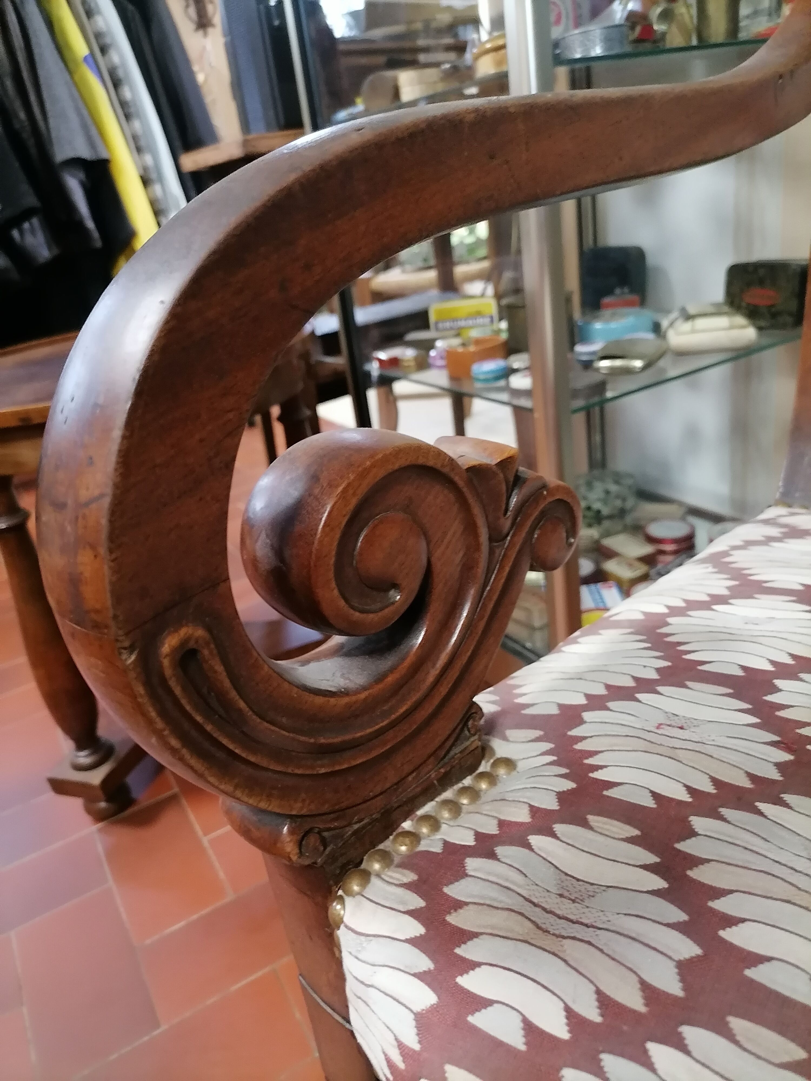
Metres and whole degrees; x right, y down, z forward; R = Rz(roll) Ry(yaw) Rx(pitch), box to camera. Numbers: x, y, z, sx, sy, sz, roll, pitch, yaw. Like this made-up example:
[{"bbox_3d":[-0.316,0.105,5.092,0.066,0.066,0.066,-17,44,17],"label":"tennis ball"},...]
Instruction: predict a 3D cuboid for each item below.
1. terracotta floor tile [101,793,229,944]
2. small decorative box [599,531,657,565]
[{"bbox_3d":[-0.319,0.422,1.061,0.114,0.014,0.231,-20,26,-25],"label":"terracotta floor tile"},{"bbox_3d":[0.422,0.021,1.538,0.055,0.025,0.093,-18,25,-20],"label":"small decorative box"}]

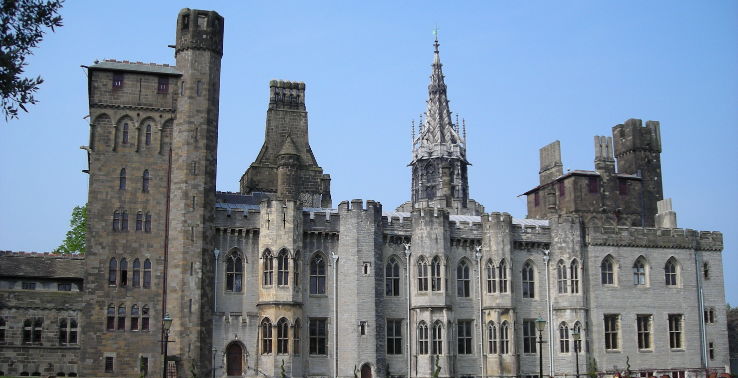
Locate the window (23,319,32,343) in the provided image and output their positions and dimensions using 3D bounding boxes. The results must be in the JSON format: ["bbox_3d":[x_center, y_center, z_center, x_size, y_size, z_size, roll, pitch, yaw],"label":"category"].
[{"bbox_3d":[-23.500,9.746,55.825,0.669,1.694,0.300,4,-11,-18],"label":"window"}]

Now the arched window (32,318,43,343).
[{"bbox_3d":[-20.675,8.817,50.586,0.540,1.567,0.300,3,-12,-17],"label":"arched window"}]

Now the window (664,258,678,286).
[{"bbox_3d":[25.387,6.903,68.013,1.263,2.475,0.300,3,-11,-15],"label":"window"}]

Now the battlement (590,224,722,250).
[{"bbox_3d":[22.766,3.940,64.238,12.520,1.553,0.900,4,-12,-19],"label":"battlement"}]

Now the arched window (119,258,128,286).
[{"bbox_3d":[-16.735,5.698,55.299,0.555,1.972,0.300,3,-11,-15],"label":"arched window"}]

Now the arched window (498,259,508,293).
[{"bbox_3d":[9.556,6.201,57.547,0.718,2.445,0.250,4,-12,-19],"label":"arched window"}]

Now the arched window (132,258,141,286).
[{"bbox_3d":[-14.216,5.125,49.536,0.470,1.797,0.250,4,-12,-19],"label":"arched window"}]

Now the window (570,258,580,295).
[{"bbox_3d":[16.388,6.965,64.509,0.916,2.858,0.300,4,-11,-18],"label":"window"}]

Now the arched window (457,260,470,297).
[{"bbox_3d":[6.731,6.371,57.805,1.062,2.739,0.250,4,-12,-19],"label":"arched window"}]

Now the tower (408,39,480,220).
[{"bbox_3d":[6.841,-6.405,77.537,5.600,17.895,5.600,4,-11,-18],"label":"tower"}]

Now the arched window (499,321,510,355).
[{"bbox_3d":[10.281,11.205,61.148,0.910,2.523,0.300,4,-11,-21],"label":"arched window"}]

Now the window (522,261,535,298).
[{"bbox_3d":[12.554,7.123,63.785,1.190,2.983,0.300,4,-11,-21],"label":"window"}]

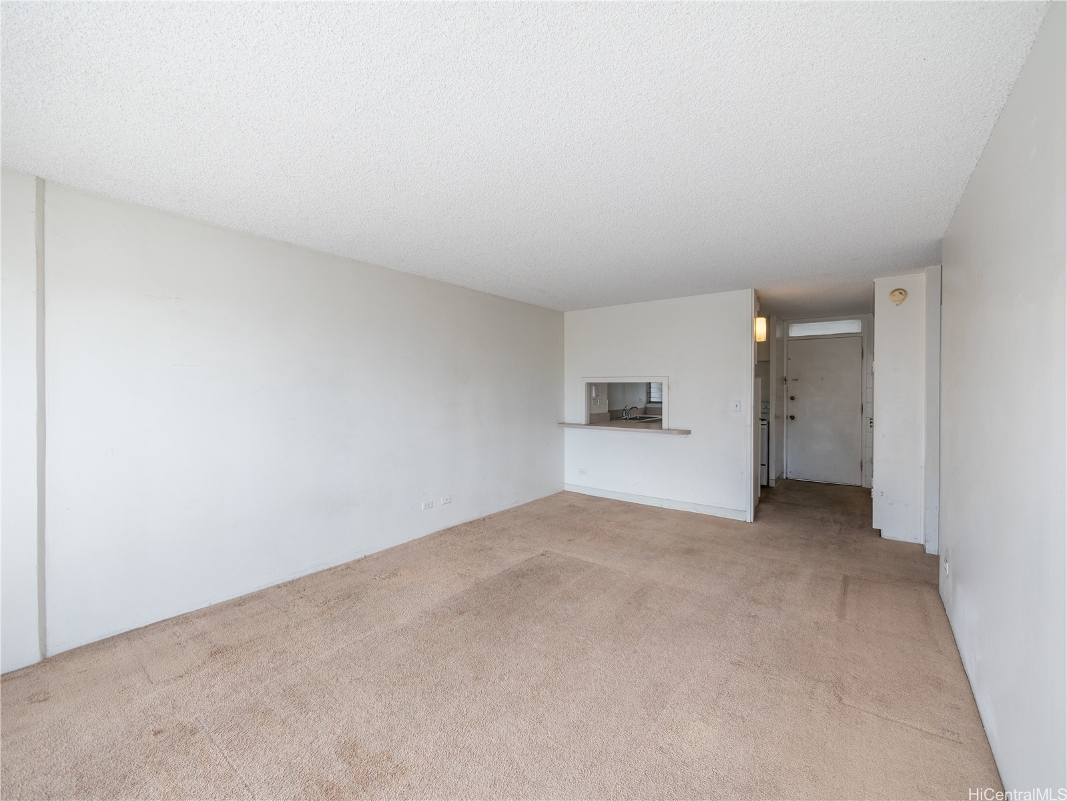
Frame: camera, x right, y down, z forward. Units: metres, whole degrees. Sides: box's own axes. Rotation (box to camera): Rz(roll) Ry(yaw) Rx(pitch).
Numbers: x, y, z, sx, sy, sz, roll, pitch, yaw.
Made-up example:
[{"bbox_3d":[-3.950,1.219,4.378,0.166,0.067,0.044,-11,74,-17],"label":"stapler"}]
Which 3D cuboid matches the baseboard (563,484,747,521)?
[{"bbox_3d":[1.303,1.188,5.140,2.249,0.104,0.020,0,1,38],"label":"baseboard"}]

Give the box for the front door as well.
[{"bbox_3d":[4.300,0.148,6.402,0.916,2.125,0.050,0,1,38],"label":"front door"}]

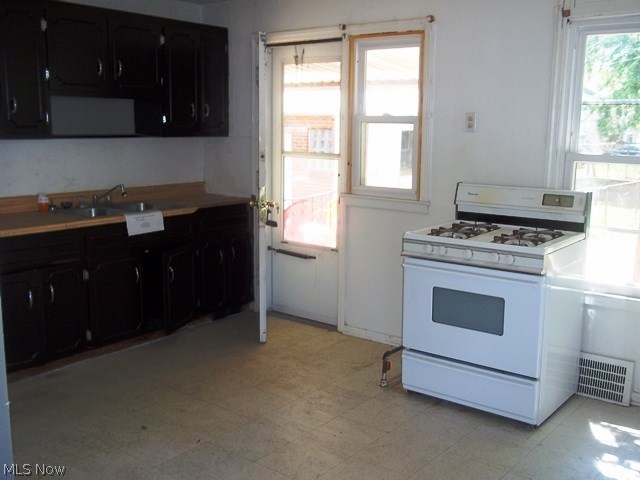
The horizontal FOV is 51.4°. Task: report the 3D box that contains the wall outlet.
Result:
[{"bbox_3d":[0.900,-0.702,3.976,0.071,0.116,0.010,8,13,38],"label":"wall outlet"}]

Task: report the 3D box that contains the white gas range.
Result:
[{"bbox_3d":[0.935,0.306,3.600,0.768,1.143,0.614,8,12,37],"label":"white gas range"}]

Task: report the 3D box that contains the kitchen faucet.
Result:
[{"bbox_3d":[-1.480,-0.314,4.656,0.230,0.140,0.070,2,10,7],"label":"kitchen faucet"}]

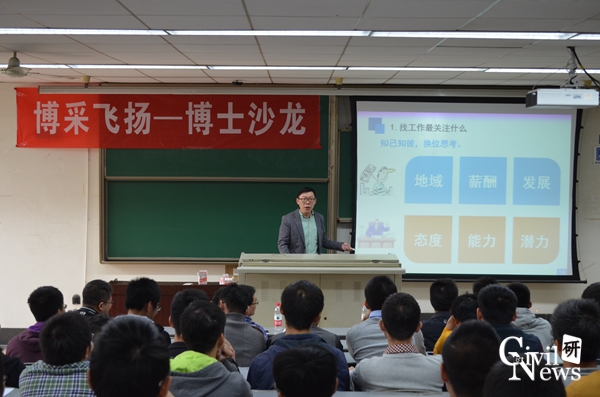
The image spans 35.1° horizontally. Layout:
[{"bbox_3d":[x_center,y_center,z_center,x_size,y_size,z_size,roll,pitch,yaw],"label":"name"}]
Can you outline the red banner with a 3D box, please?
[{"bbox_3d":[-1.429,-0.873,10.338,3.340,0.657,0.030,0,3,0],"label":"red banner"}]

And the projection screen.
[{"bbox_3d":[1.820,-0.114,10.315,2.504,2.032,0.080,0,3,0],"label":"projection screen"}]

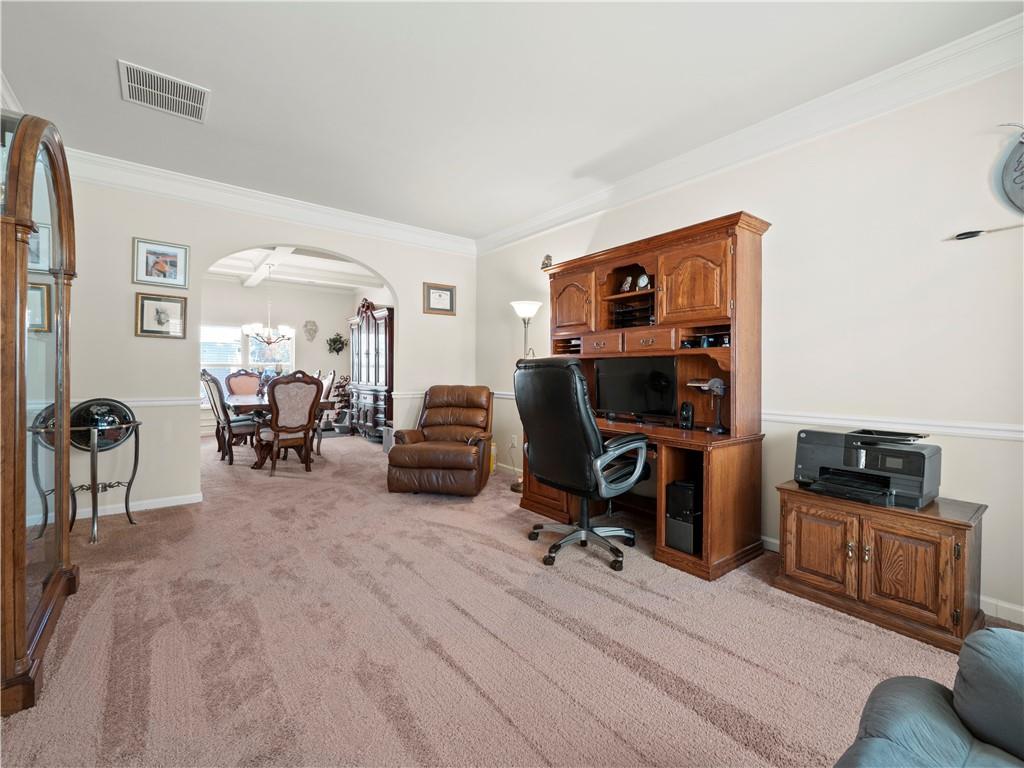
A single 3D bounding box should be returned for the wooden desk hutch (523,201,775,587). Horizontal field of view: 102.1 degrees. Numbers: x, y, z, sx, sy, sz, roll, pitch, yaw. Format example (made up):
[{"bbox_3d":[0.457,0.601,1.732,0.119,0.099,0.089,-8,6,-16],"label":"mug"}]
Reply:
[{"bbox_3d":[0.813,0.011,3.069,0.750,2.080,1.680,0,1,-39],"label":"wooden desk hutch"}]

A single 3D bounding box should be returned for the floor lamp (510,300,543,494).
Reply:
[{"bbox_3d":[0.147,0.118,4.054,0.335,1.830,0.335,1,1,0],"label":"floor lamp"}]

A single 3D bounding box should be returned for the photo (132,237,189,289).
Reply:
[{"bbox_3d":[-2.845,-0.974,3.363,0.353,0.360,0.025,0,1,-36],"label":"photo"}]

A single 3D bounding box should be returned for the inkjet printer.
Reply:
[{"bbox_3d":[1.817,0.411,2.129,0.410,0.310,0.490,0,1,-37],"label":"inkjet printer"}]

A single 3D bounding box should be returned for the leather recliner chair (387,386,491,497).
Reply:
[{"bbox_3d":[-0.680,0.517,4.246,0.870,1.010,0.900,1,1,8],"label":"leather recliner chair"}]

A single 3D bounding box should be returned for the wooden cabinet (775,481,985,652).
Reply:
[{"bbox_3d":[1.789,0.818,2.061,0.490,0.510,0.720,0,1,-37],"label":"wooden cabinet"}]

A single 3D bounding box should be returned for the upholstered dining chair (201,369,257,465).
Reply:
[{"bbox_3d":[-3.474,0.408,5.231,0.560,1.150,0.680,1,1,45],"label":"upholstered dining chair"}]

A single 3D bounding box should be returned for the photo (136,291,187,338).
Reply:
[{"bbox_3d":[-2.848,-0.550,3.369,0.320,0.345,0.025,0,1,-36],"label":"photo"}]

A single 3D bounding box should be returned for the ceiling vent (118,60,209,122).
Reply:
[{"bbox_3d":[-2.034,-1.697,2.437,0.390,0.016,0.400,0,1,-39],"label":"ceiling vent"}]

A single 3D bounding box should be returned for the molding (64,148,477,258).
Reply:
[{"bbox_3d":[-1.853,-1.629,4.012,3.580,0.185,0.110,0,1,-36],"label":"molding"}]

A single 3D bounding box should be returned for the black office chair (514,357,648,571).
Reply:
[{"bbox_3d":[0.448,0.448,2.625,0.710,1.205,0.670,0,1,-38],"label":"black office chair"}]

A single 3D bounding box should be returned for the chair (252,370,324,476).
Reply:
[{"bbox_3d":[-2.514,0.423,4.699,0.660,1.150,0.630,1,1,45],"label":"chair"}]

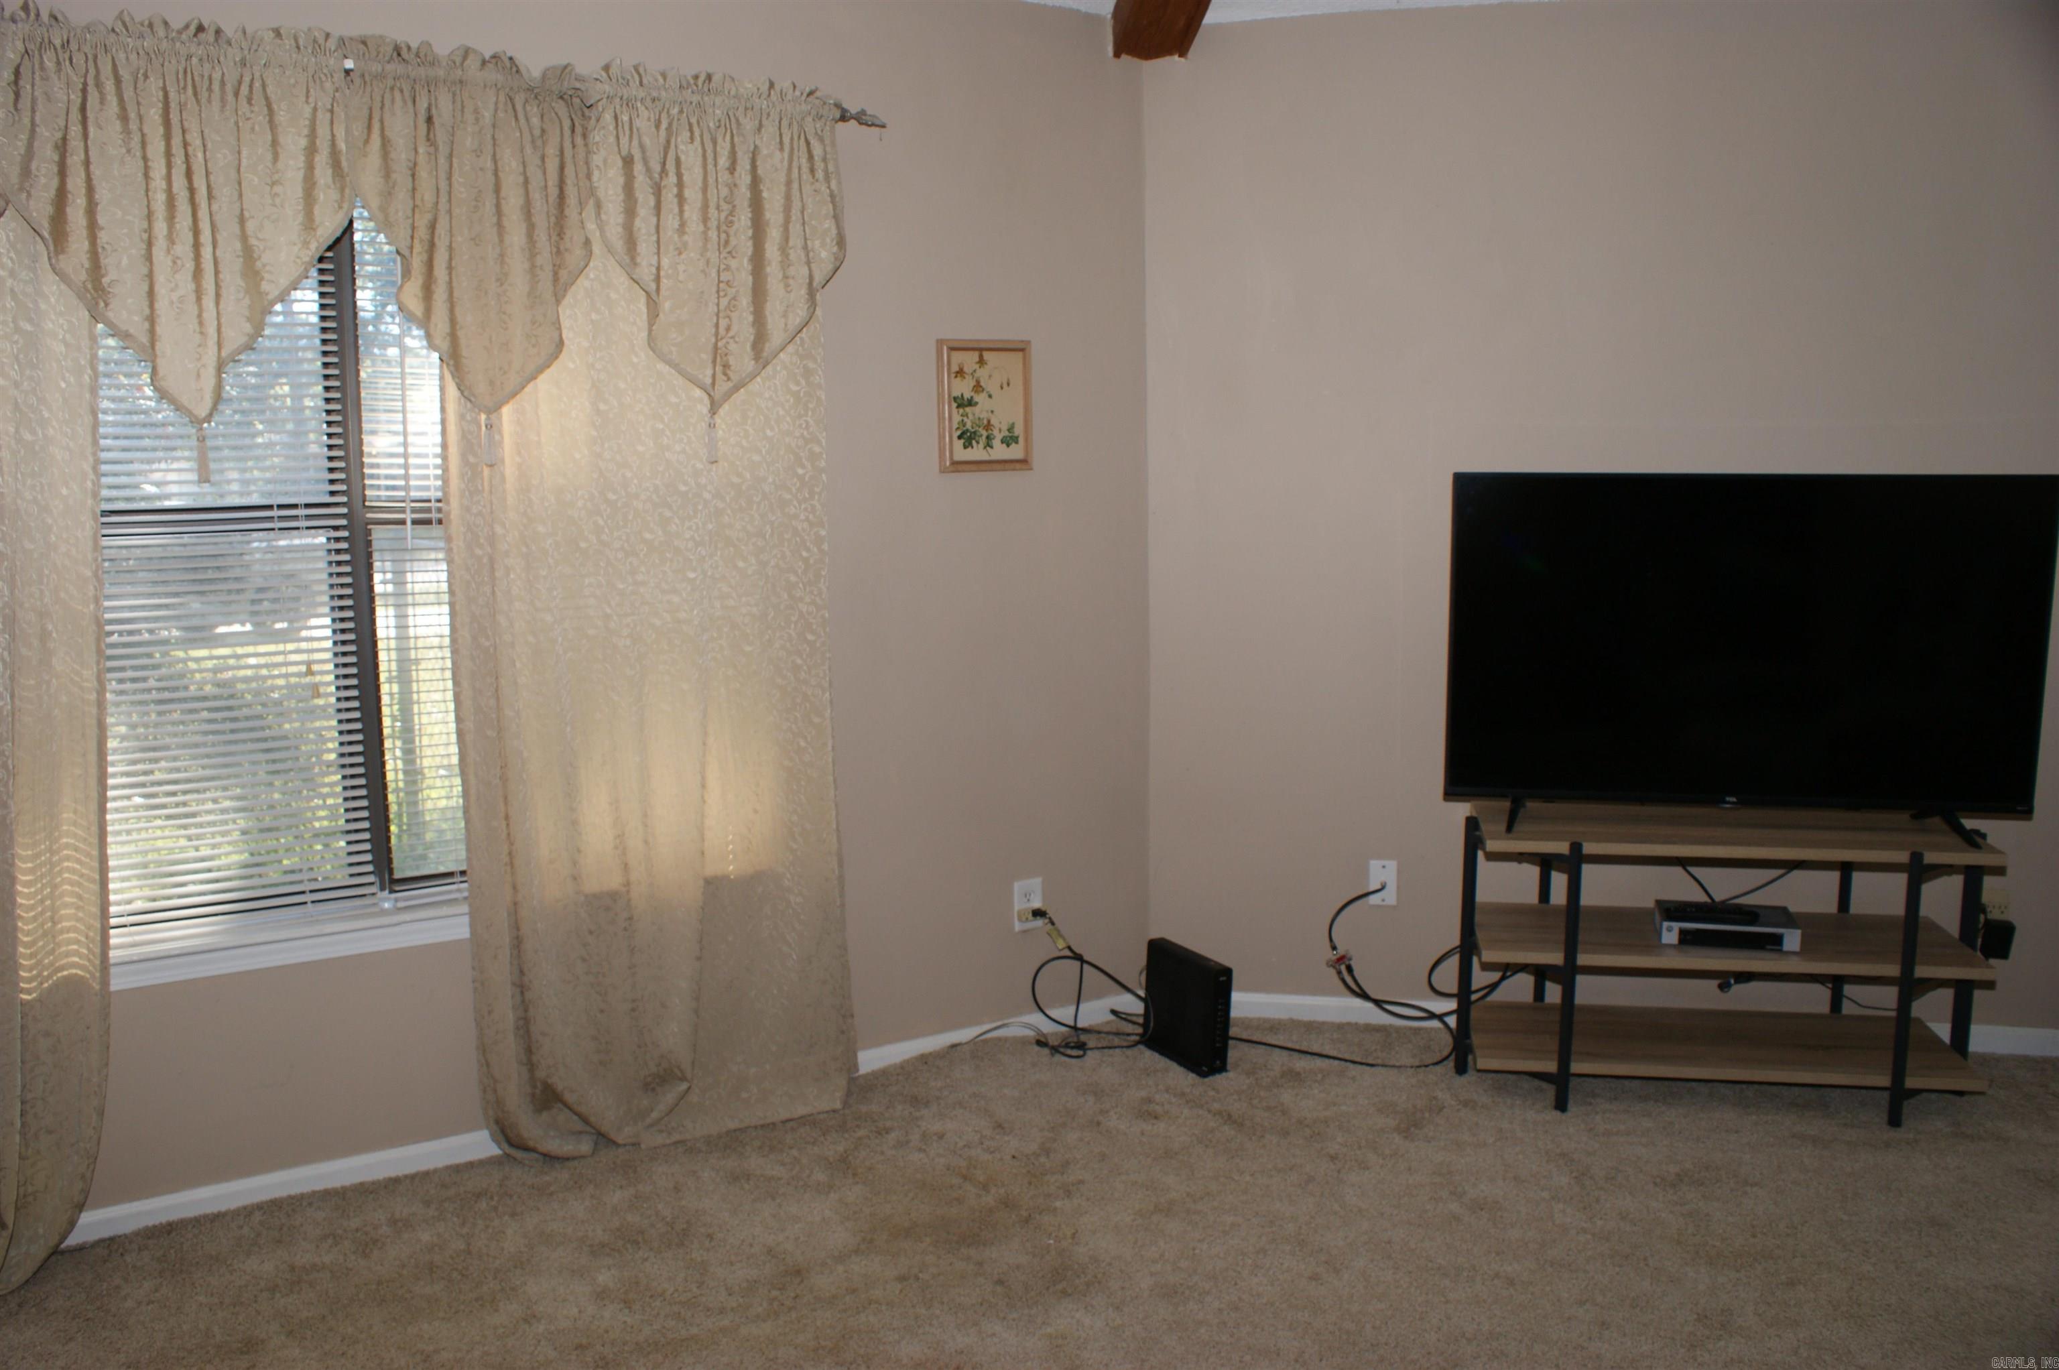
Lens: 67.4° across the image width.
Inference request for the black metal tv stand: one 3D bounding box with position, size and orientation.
[{"bbox_3d":[1.513,0.599,3.434,1.105,0.600,0.435,1,8,10],"label":"black metal tv stand"}]

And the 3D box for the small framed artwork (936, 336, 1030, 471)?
[{"bbox_3d":[-0.098,-0.635,3.527,0.238,0.297,0.022,-5,9,-30],"label":"small framed artwork"}]

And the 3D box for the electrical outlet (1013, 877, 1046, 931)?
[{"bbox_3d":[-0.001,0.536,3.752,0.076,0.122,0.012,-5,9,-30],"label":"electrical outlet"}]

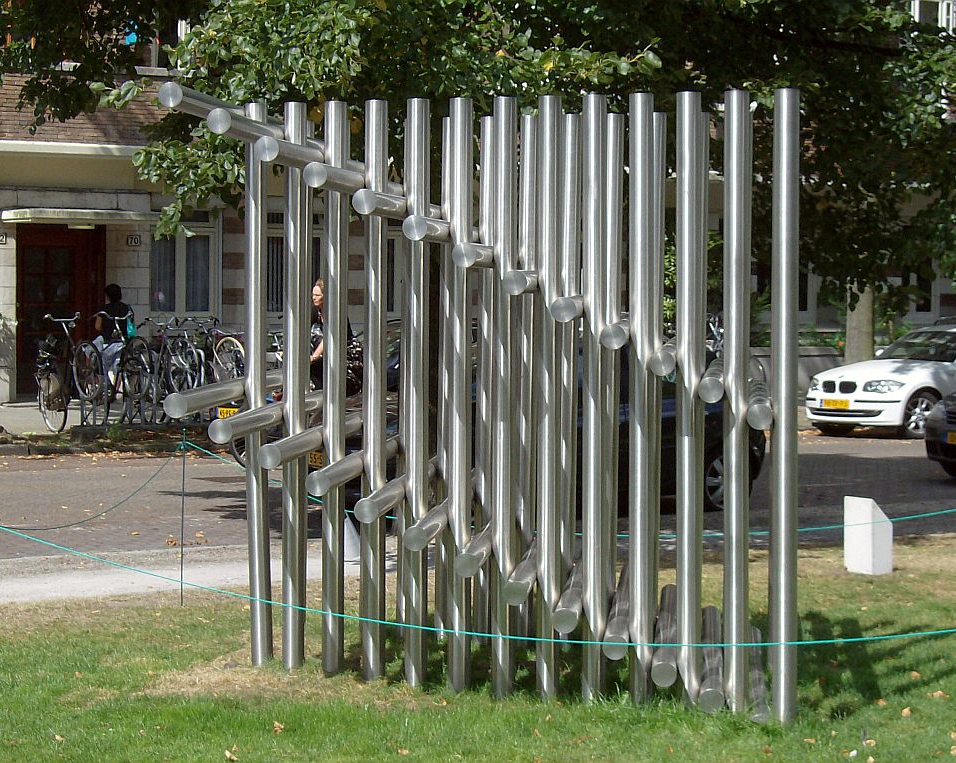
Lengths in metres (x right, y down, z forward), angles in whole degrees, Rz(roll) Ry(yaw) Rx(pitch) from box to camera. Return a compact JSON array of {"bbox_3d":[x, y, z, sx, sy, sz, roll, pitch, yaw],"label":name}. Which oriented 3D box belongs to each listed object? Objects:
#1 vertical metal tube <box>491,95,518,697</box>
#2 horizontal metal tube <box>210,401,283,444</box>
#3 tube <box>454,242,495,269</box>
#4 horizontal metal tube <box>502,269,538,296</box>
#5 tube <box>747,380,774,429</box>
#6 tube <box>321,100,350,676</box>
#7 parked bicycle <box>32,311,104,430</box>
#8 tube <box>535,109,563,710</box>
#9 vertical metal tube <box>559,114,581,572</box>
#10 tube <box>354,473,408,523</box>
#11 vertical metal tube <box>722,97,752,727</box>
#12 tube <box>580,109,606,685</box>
[{"bbox_3d":[0.112,0.069,10.620,0.102,2.530,0.102,0,2,5],"label":"vertical metal tube"},{"bbox_3d":[-1.036,0.168,13.012,0.114,0.114,2.915,1,3,6],"label":"horizontal metal tube"},{"bbox_3d":[0.090,-0.640,12.896,0.114,0.114,2.915,1,3,6],"label":"tube"},{"bbox_3d":[0.266,-0.456,11.235,0.100,0.100,2.500,0,3,5],"label":"horizontal metal tube"},{"bbox_3d":[1.248,0.084,11.343,0.102,0.102,2.500,0,3,5],"label":"tube"},{"bbox_3d":[-0.631,0.038,11.040,0.102,2.530,0.102,0,2,5],"label":"tube"},{"bbox_3d":[-4.954,-0.129,30.447,0.560,1.150,1.780,1,16,13],"label":"parked bicycle"},{"bbox_3d":[0.298,0.073,10.520,0.102,2.530,0.102,0,2,5],"label":"tube"},{"bbox_3d":[0.416,0.008,11.800,0.102,2.530,0.102,1,2,5],"label":"vertical metal tube"},{"bbox_3d":[-0.330,0.457,11.338,0.100,0.100,2.500,0,3,5],"label":"tube"},{"bbox_3d":[1.081,0.082,10.465,0.102,2.605,0.102,1,3,5],"label":"vertical metal tube"},{"bbox_3d":[0.501,0.071,10.832,0.102,2.629,0.102,1,3,5],"label":"tube"}]

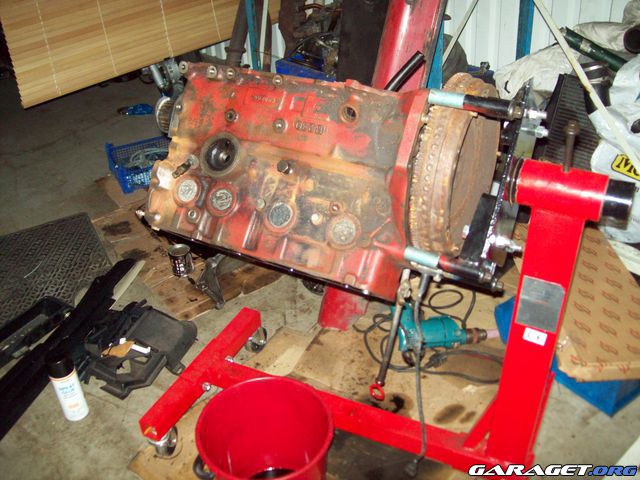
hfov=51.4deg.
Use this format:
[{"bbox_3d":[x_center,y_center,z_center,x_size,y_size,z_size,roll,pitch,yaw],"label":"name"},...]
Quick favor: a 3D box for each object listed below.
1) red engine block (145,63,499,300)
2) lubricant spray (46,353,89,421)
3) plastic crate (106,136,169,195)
[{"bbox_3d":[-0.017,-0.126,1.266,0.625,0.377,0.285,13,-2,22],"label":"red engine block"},{"bbox_3d":[-0.645,0.375,1.713,0.066,0.188,0.066,-16,34,-23],"label":"lubricant spray"},{"bbox_3d":[-0.712,-0.364,2.994,0.400,0.118,0.290,-15,34,-22],"label":"plastic crate"}]

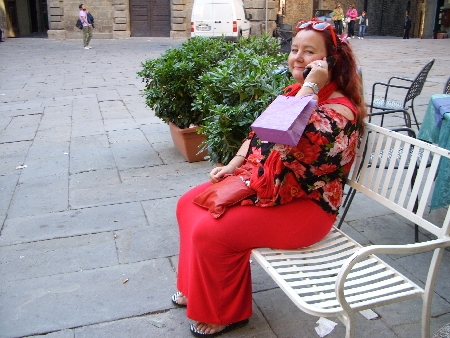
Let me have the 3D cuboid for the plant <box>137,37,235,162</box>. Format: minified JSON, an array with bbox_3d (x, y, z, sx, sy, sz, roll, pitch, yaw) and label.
[{"bbox_3d":[-0.330,-0.690,4.773,1.000,1.160,0.950,-6,19,-19],"label":"plant"}]

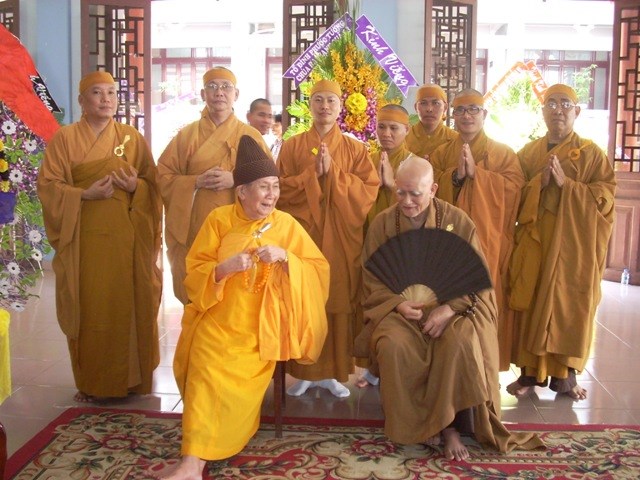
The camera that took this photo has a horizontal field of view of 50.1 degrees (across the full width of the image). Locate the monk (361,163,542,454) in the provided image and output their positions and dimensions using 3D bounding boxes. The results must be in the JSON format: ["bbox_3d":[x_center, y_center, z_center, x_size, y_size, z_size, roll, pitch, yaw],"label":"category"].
[{"bbox_3d":[0.571,0.236,3.226,0.740,1.240,0.850,2,7,6],"label":"monk"}]

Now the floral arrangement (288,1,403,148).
[{"bbox_3d":[0.195,-1.161,5.701,1.000,1.550,0.500,1,7,3],"label":"floral arrangement"}]

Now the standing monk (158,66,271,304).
[{"bbox_3d":[-0.545,-0.048,3.541,0.540,1.661,0.400,0,7,-7],"label":"standing monk"}]

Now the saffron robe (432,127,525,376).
[{"bbox_3d":[0.831,0.066,3.634,0.500,1.280,0.380,3,7,16],"label":"saffron robe"}]

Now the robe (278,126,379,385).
[{"bbox_3d":[0.034,0.055,3.698,0.530,1.340,0.450,1,7,0],"label":"robe"}]

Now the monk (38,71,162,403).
[{"bbox_3d":[-1.140,-0.033,3.568,0.610,1.630,0.480,-1,8,-18],"label":"monk"}]

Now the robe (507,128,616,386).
[{"bbox_3d":[1.304,0.068,3.757,0.560,1.280,0.450,4,8,20],"label":"robe"}]

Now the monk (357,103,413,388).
[{"bbox_3d":[0.404,0.027,3.670,0.460,1.500,0.380,3,7,17],"label":"monk"}]

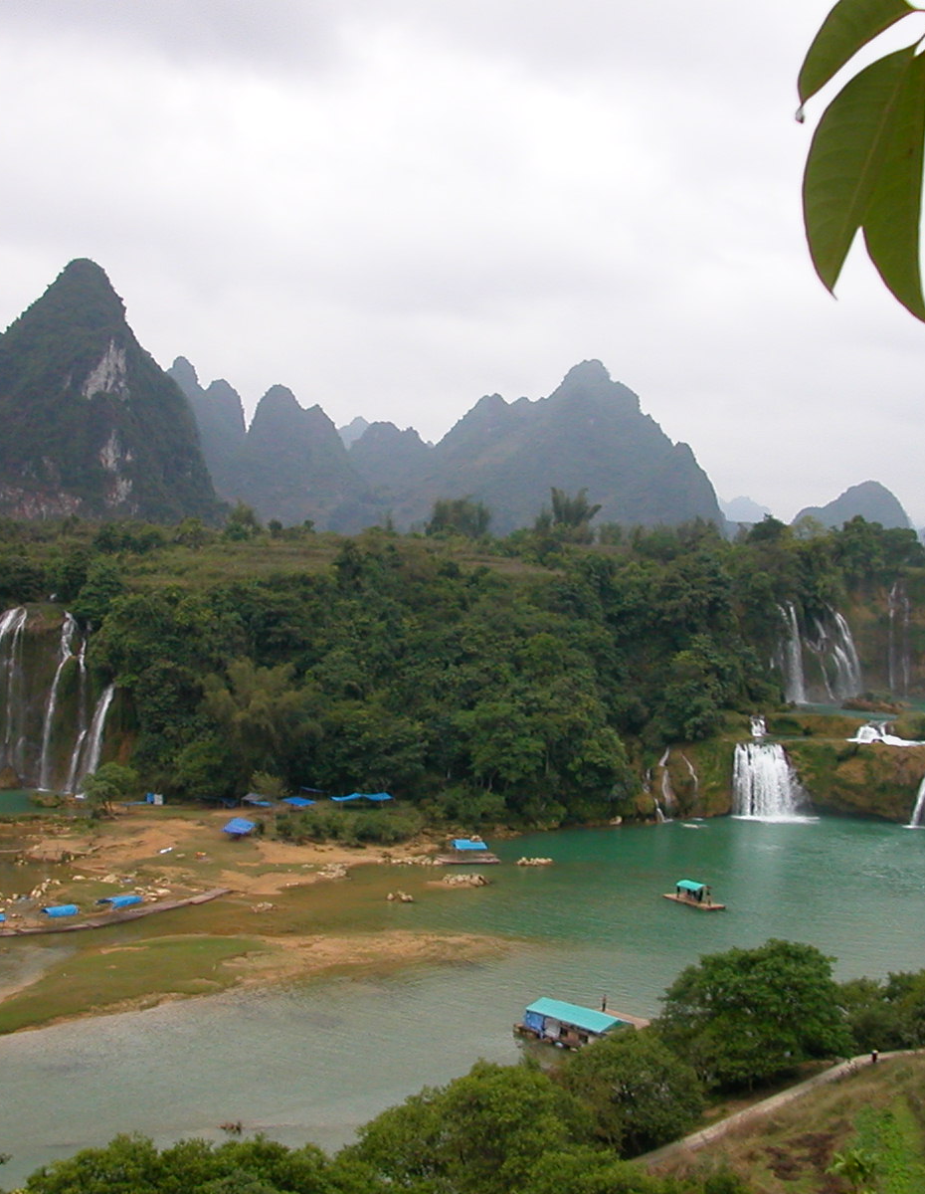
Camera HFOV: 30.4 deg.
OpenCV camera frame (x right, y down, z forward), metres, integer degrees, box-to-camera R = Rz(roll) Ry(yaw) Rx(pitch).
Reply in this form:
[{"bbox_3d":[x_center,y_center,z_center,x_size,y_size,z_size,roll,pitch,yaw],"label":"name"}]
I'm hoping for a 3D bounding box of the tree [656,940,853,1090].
[{"bbox_3d":[20.655,29.425,120.000,13.400,10.000,12.200,0,2,0],"label":"tree"}]

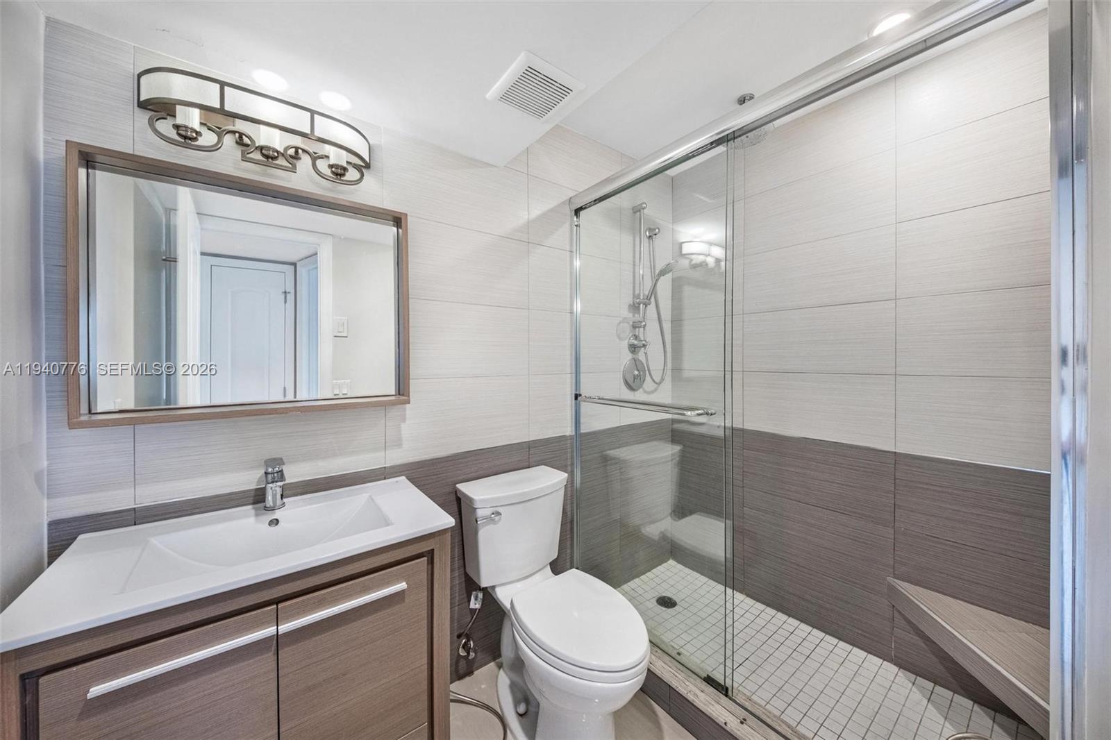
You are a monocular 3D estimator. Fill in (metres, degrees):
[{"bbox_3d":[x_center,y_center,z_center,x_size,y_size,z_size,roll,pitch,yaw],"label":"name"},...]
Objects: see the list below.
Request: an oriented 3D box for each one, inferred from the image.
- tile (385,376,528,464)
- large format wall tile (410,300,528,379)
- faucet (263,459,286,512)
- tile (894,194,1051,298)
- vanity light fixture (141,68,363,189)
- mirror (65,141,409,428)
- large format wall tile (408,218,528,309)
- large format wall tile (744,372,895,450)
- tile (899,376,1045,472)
[{"bbox_3d":[-0.366,0.188,1.522,0.611,0.305,0.010,-1,2,-37],"label":"tile"},{"bbox_3d":[-0.368,-0.117,1.515,0.611,0.305,0.010,-1,2,-37],"label":"large format wall tile"},{"bbox_3d":[-0.799,0.334,1.055,0.050,0.150,0.145,-1,2,-37],"label":"faucet"},{"bbox_3d":[1.502,-0.432,1.327,0.010,0.305,0.417,-1,2,-37],"label":"tile"},{"bbox_3d":[-0.825,-0.681,1.079,0.545,0.183,0.112,-1,2,-37],"label":"vanity light fixture"},{"bbox_3d":[-0.838,-0.203,1.103,0.757,0.667,0.074,-1,2,-37],"label":"mirror"},{"bbox_3d":[-0.369,-0.422,1.508,0.611,0.305,0.010,-1,2,-37],"label":"large format wall tile"},{"bbox_3d":[1.196,0.170,1.748,0.010,0.305,0.604,-1,2,-37],"label":"large format wall tile"},{"bbox_3d":[1.506,0.178,1.342,0.010,0.305,0.417,-1,2,-37],"label":"tile"}]

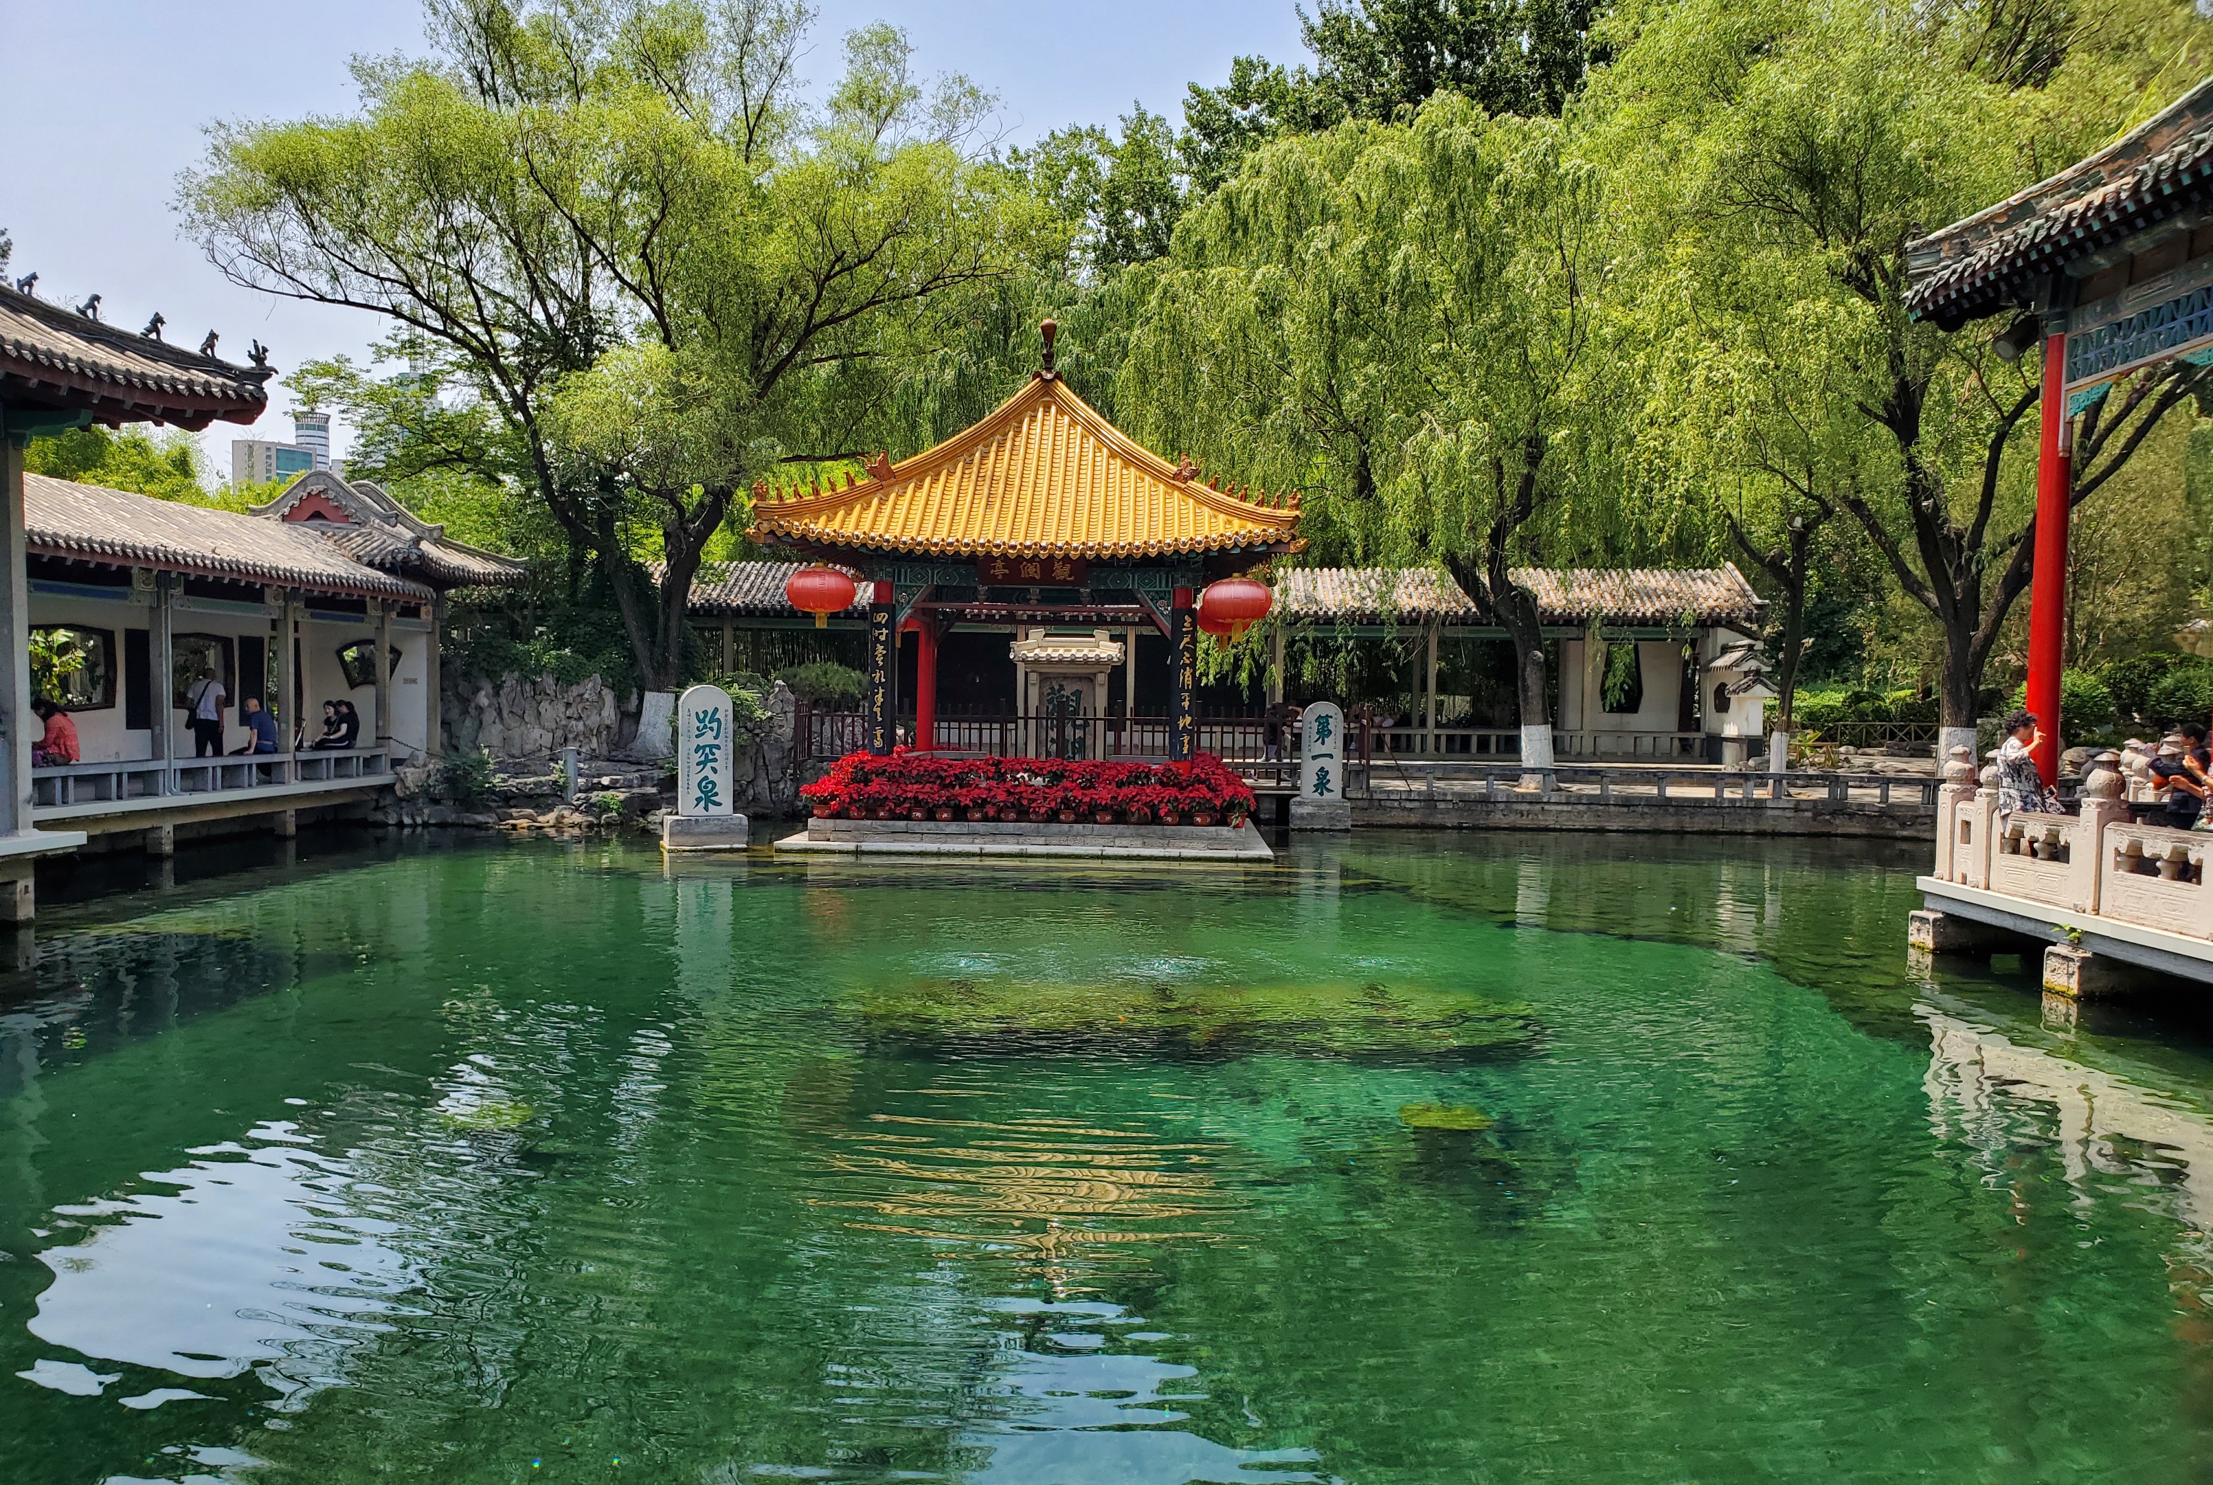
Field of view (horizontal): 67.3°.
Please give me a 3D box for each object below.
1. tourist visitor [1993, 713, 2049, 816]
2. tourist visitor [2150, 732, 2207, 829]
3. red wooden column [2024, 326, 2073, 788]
[{"bbox_3d":[7.172,0.382,12.900,0.650,1.280,0.500,1,2,3],"label":"tourist visitor"},{"bbox_3d":[9.249,0.487,14.400,0.750,1.300,0.500,1,2,-6],"label":"tourist visitor"},{"bbox_3d":[7.703,-1.082,13.600,0.270,4.500,0.270,1,2,3],"label":"red wooden column"}]

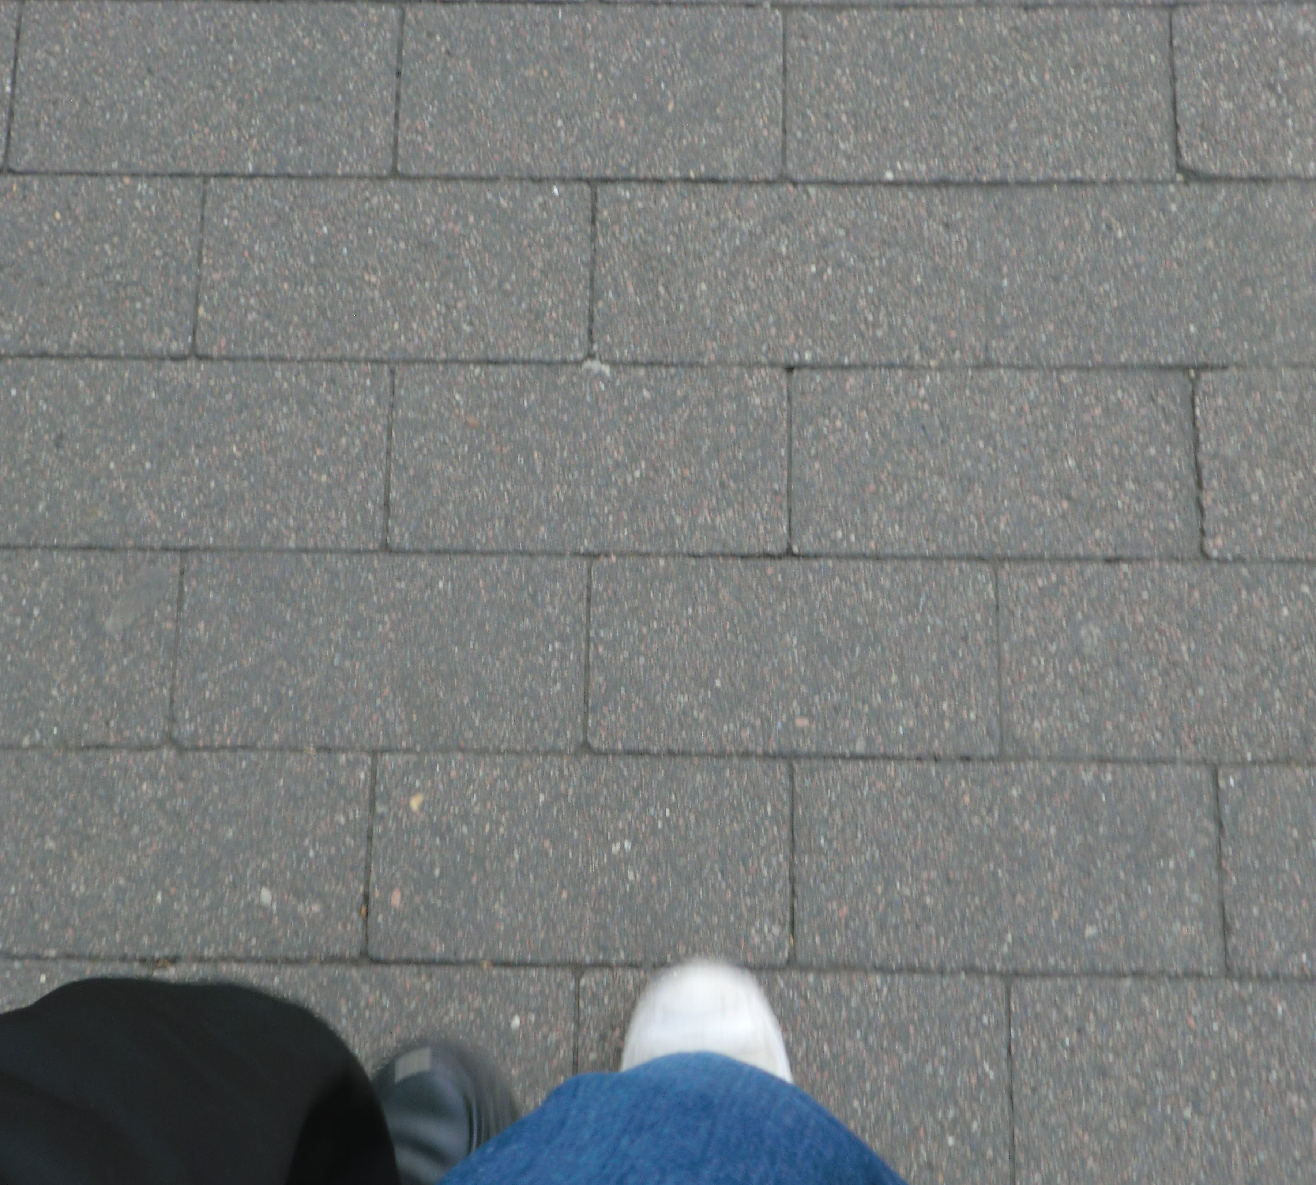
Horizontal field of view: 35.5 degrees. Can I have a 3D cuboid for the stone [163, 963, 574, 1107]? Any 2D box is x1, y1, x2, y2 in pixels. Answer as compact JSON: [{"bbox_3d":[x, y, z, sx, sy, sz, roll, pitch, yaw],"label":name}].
[{"bbox_3d":[-0.139,0.234,1.004,0.202,0.065,0.101,1,77,1],"label":"stone"}]

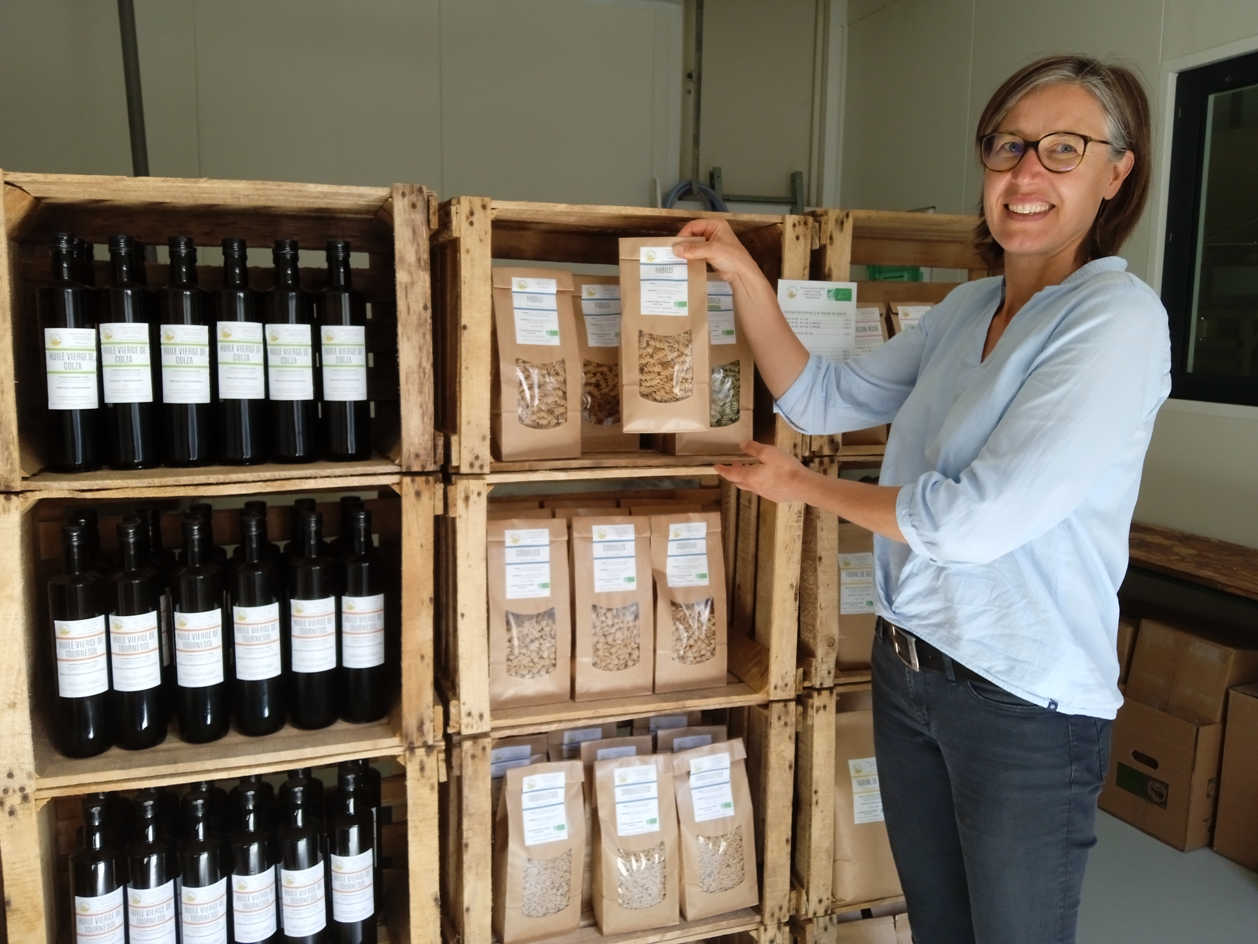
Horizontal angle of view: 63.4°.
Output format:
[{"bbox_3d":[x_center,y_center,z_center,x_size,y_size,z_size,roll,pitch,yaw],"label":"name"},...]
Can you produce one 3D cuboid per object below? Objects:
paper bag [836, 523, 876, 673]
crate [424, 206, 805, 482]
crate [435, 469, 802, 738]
[{"bbox_3d":[0.369,0.194,1.705,0.120,0.238,0.075,-1,9,-16],"label":"paper bag"},{"bbox_3d":[-0.027,-0.206,1.565,0.530,0.362,0.296,-2,9,-18],"label":"crate"},{"bbox_3d":[-0.031,0.157,1.594,0.530,0.362,0.296,-2,9,-18],"label":"crate"}]

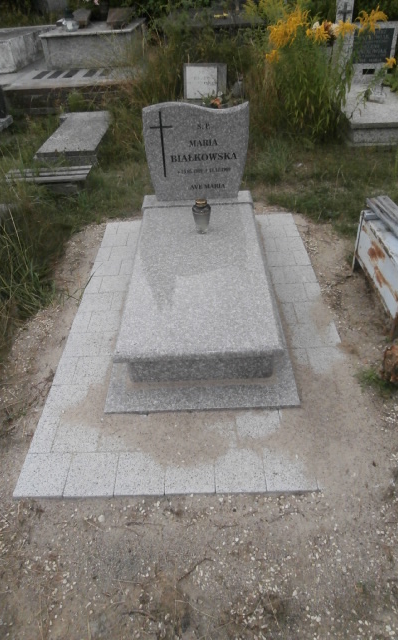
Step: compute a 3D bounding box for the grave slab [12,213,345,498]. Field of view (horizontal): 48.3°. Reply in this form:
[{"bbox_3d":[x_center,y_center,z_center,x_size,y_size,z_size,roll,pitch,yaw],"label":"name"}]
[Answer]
[{"bbox_3d":[0.004,-0.053,2.649,1.485,0.060,2.340,-2,39,1],"label":"grave slab"}]

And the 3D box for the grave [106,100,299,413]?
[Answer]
[{"bbox_3d":[-0.006,-0.503,2.441,0.900,0.920,1.790,-2,39,1],"label":"grave"}]

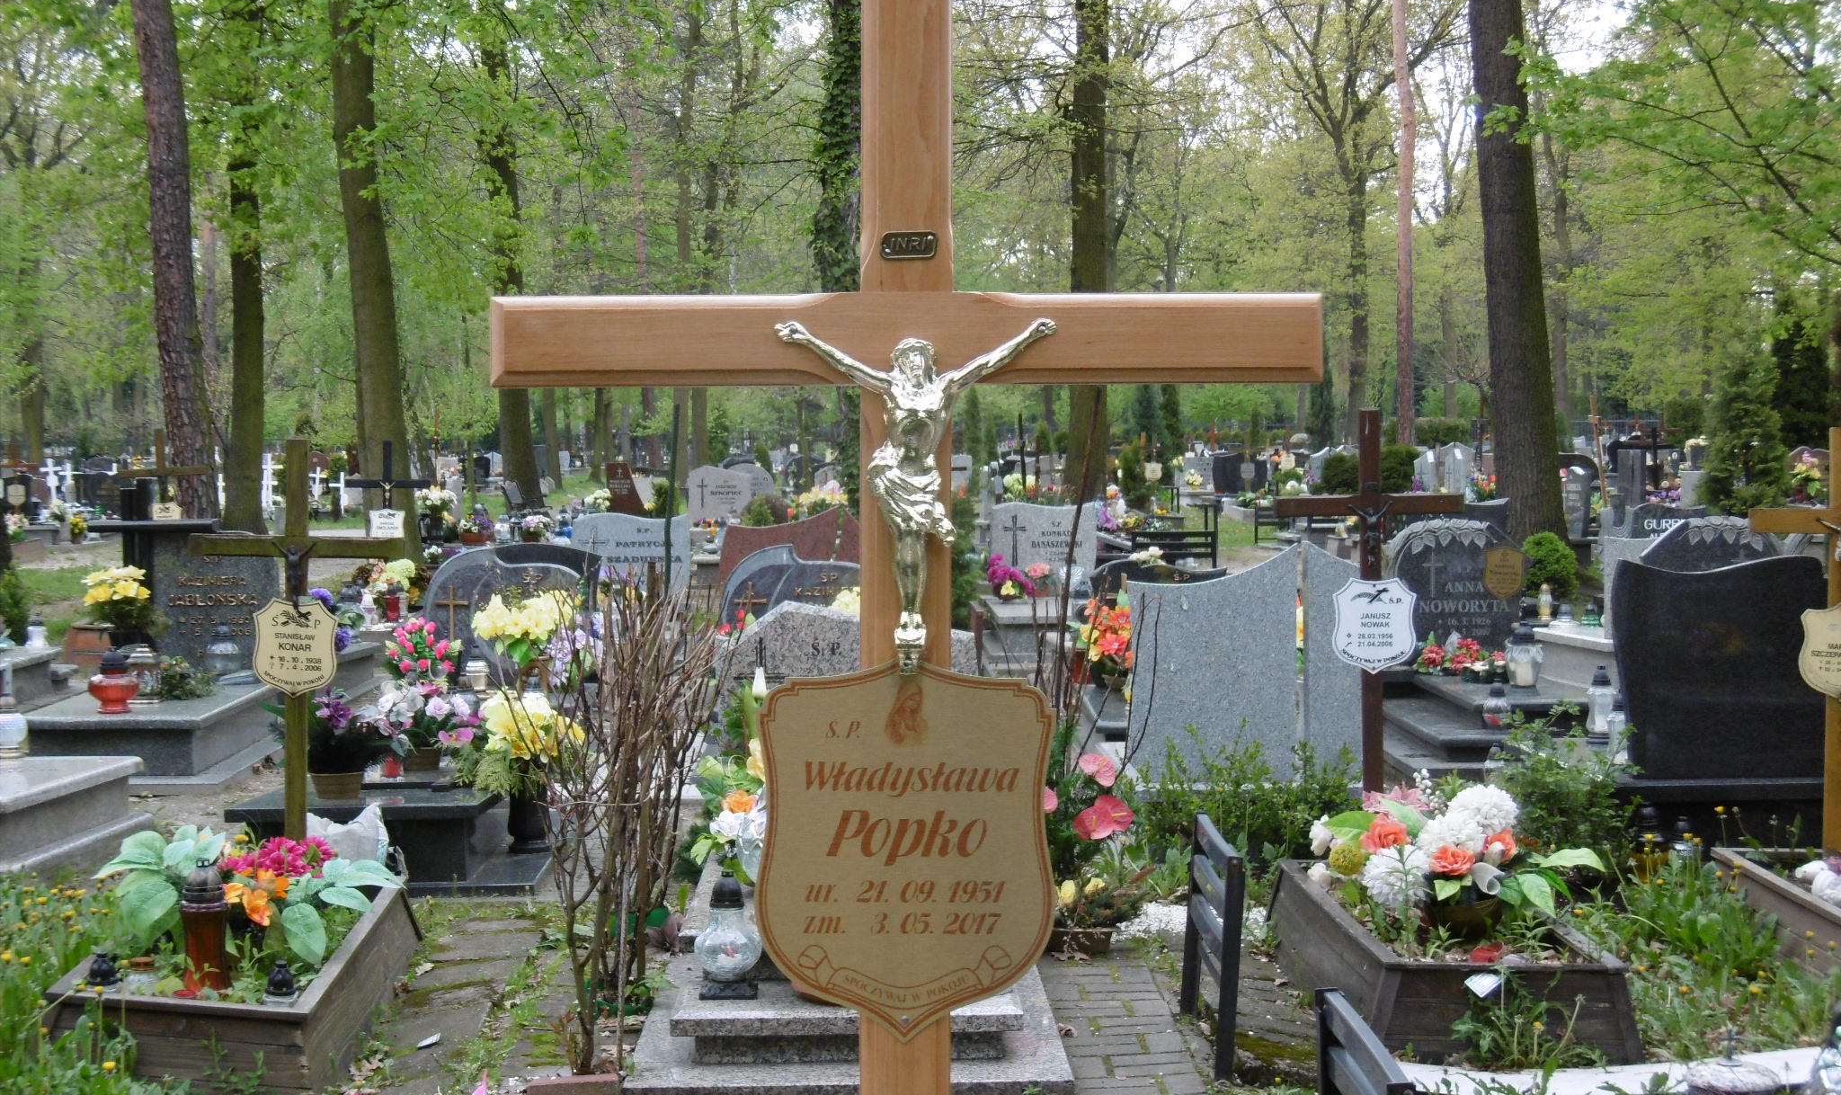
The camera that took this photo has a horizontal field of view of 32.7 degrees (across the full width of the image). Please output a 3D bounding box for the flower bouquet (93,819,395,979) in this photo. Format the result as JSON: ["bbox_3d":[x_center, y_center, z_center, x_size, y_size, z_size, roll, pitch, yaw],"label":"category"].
[{"bbox_3d":[-1.777,0.934,8.300,0.810,0.420,0.550,0,2,-2],"label":"flower bouquet"}]

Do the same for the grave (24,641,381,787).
[{"bbox_3d":[-3.440,0.819,14.544,0.880,0.310,2.600,0,2,-2],"label":"grave"}]

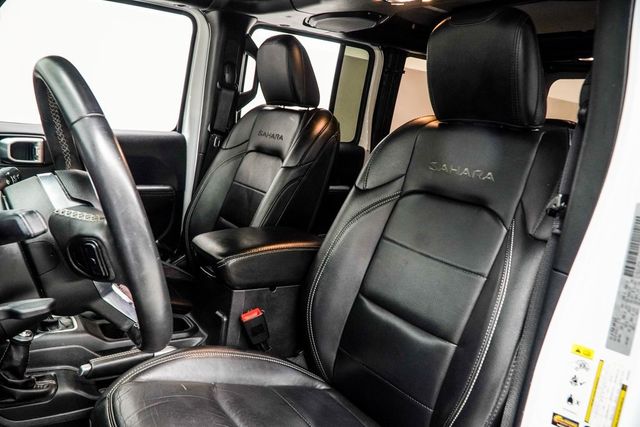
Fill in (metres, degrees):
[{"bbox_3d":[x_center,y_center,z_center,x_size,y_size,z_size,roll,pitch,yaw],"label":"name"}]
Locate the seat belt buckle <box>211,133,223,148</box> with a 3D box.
[{"bbox_3d":[-0.374,-0.264,1.733,0.046,0.056,0.020,3,17,-38],"label":"seat belt buckle"}]

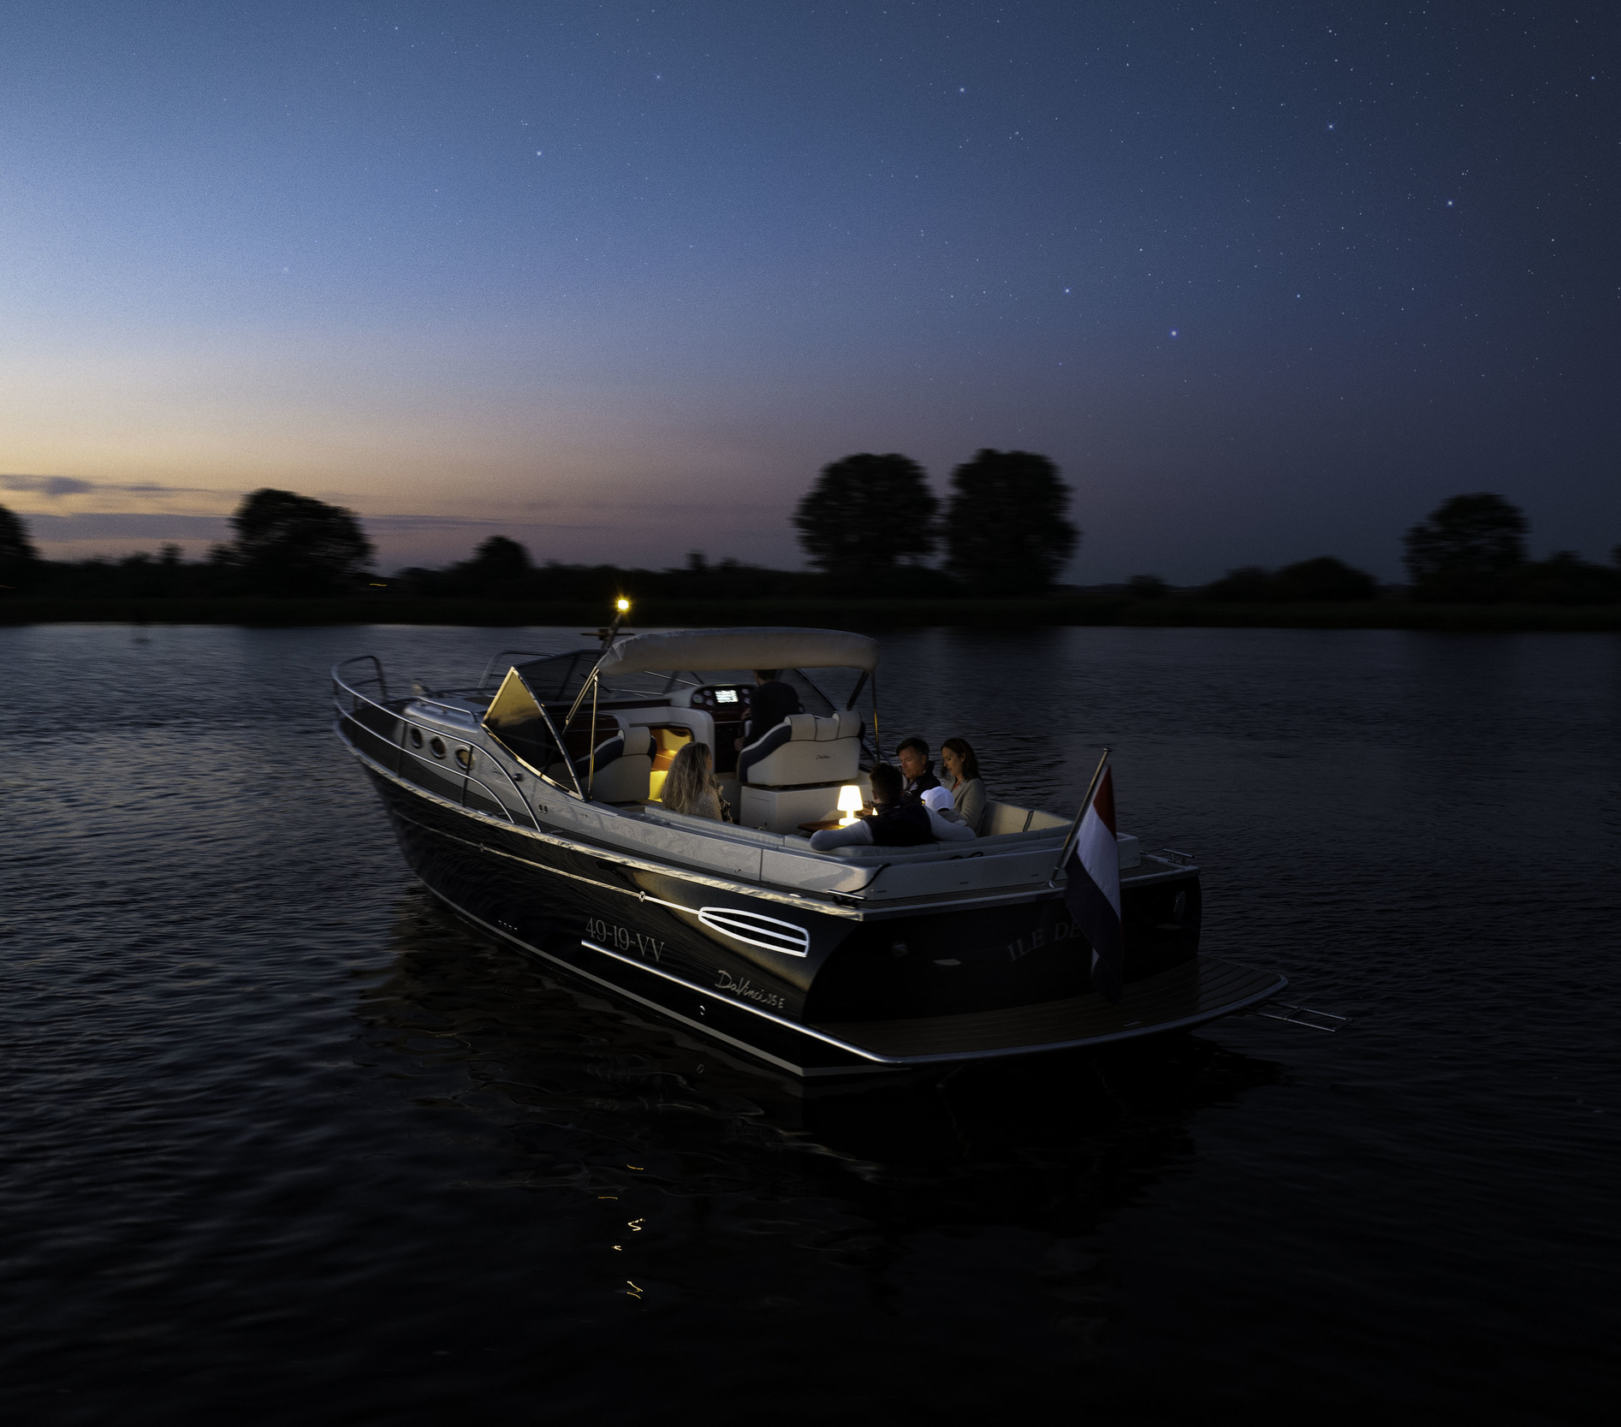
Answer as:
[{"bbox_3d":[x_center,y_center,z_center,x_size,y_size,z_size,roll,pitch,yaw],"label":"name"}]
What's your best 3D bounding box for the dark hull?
[{"bbox_3d":[-1.614,1.022,13.737,3.567,1.568,10.988,-2,4,-38],"label":"dark hull"}]

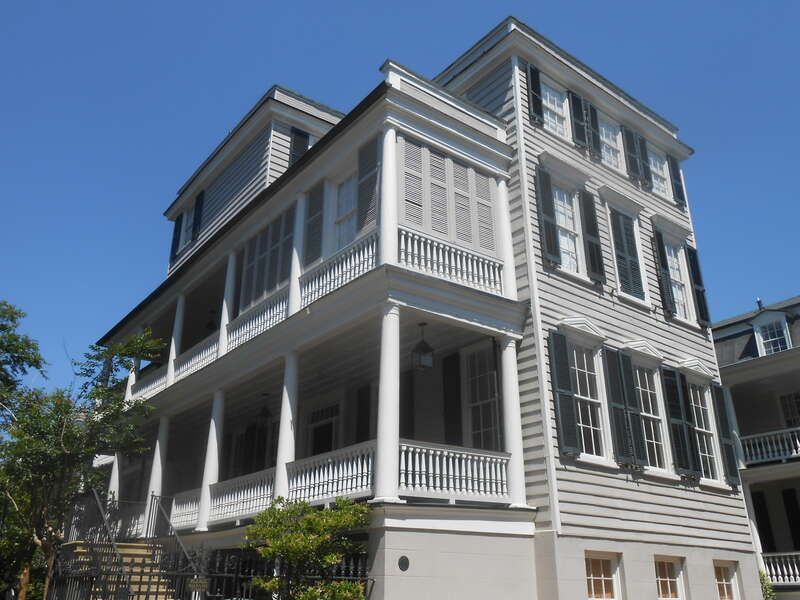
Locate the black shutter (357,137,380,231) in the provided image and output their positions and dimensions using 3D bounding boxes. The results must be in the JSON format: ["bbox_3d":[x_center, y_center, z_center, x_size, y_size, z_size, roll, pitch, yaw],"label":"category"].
[{"bbox_3d":[-0.584,-2.097,12.828,0.063,2.016,0.630,17,-29,-34],"label":"black shutter"}]

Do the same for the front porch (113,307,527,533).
[{"bbox_3d":[-3.219,4.012,16.347,3.255,3.255,13.923,17,-29,-34],"label":"front porch"}]

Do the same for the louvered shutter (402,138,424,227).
[{"bbox_3d":[0.254,-2.106,12.700,0.588,1.796,0.063,17,-29,-34],"label":"louvered shutter"}]

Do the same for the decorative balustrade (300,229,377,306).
[{"bbox_3d":[-1.194,-0.494,12.934,0.147,0.798,2.730,17,-29,-34],"label":"decorative balustrade"}]

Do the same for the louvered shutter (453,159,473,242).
[{"bbox_3d":[1.217,-1.850,13.402,0.588,1.785,0.063,17,-29,-34],"label":"louvered shutter"}]

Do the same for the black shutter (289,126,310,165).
[{"bbox_3d":[-2.550,-3.731,17.685,0.609,1.417,0.126,17,-29,-34],"label":"black shutter"}]

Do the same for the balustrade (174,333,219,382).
[{"bbox_3d":[-4.957,1.425,16.930,0.120,0.847,2.806,18,-29,-35],"label":"balustrade"}]

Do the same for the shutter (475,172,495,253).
[{"bbox_3d":[1.611,-1.639,13.166,0.544,1.782,0.050,16,-28,-32],"label":"shutter"}]

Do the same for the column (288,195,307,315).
[{"bbox_3d":[-2.126,-0.939,14.426,0.273,2.761,0.273,0,-23,0],"label":"column"}]

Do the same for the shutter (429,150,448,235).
[{"bbox_3d":[0.697,-1.895,12.568,0.555,1.782,0.050,16,-28,-32],"label":"shutter"}]

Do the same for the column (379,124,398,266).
[{"bbox_3d":[-0.190,-1.785,11.834,0.290,2.750,0.290,0,-23,0],"label":"column"}]

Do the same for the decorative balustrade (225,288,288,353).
[{"bbox_3d":[-3.001,0.462,14.687,0.120,0.847,2.857,18,-29,-35],"label":"decorative balustrade"}]

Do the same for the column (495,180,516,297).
[{"bbox_3d":[2.079,-1.226,13.829,0.273,2.709,0.273,0,-23,0],"label":"column"}]

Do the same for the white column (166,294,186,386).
[{"bbox_3d":[-5.927,1.038,18.414,0.290,2.750,0.290,18,-29,-35],"label":"white column"}]

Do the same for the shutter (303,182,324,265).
[{"bbox_3d":[-1.700,-1.467,13.748,0.050,1.925,0.693,18,-29,-35],"label":"shutter"}]

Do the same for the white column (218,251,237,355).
[{"bbox_3d":[-3.987,0.083,16.188,0.290,2.750,0.290,18,-29,-35],"label":"white column"}]

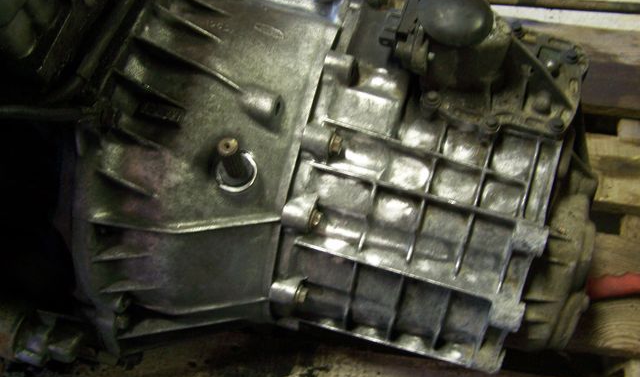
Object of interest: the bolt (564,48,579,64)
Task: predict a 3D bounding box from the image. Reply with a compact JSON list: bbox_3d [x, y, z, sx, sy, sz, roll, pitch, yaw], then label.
[{"bbox_3d":[0.236,-0.124,0.659,0.013,0.008,0.013,15,55,13],"label":"bolt"}]

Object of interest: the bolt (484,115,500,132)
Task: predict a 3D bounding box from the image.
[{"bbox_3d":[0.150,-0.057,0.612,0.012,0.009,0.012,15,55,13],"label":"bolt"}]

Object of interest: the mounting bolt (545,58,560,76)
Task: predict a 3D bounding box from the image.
[{"bbox_3d":[0.215,-0.112,0.649,0.011,0.011,0.011,15,55,13],"label":"mounting bolt"}]

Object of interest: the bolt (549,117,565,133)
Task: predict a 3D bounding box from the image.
[{"bbox_3d":[0.205,-0.056,0.610,0.013,0.008,0.013,15,55,13],"label":"bolt"}]

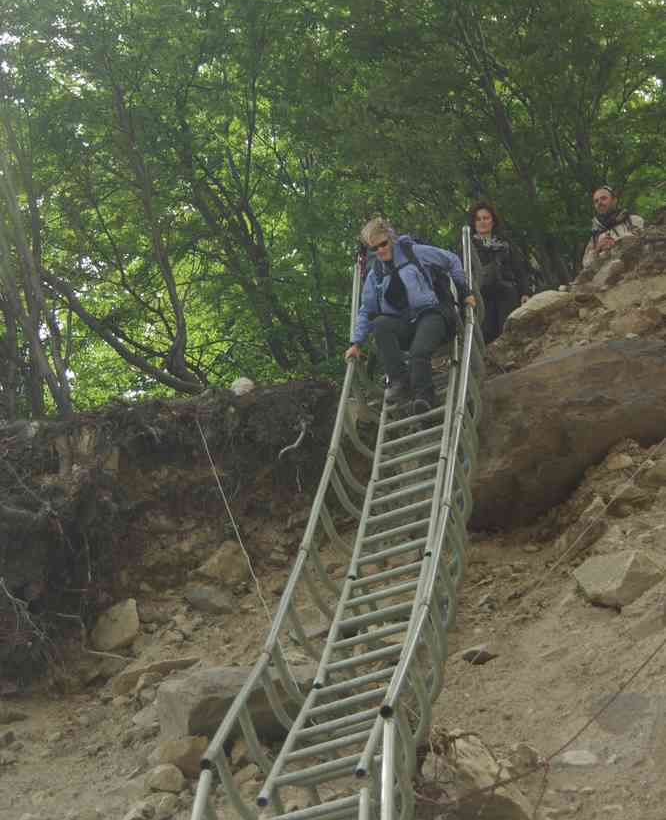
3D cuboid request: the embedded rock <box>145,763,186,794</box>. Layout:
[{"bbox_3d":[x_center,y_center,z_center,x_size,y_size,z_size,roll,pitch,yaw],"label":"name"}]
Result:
[{"bbox_3d":[-0.718,1.571,11.500,0.170,0.120,0.150,0,-18,0],"label":"embedded rock"}]

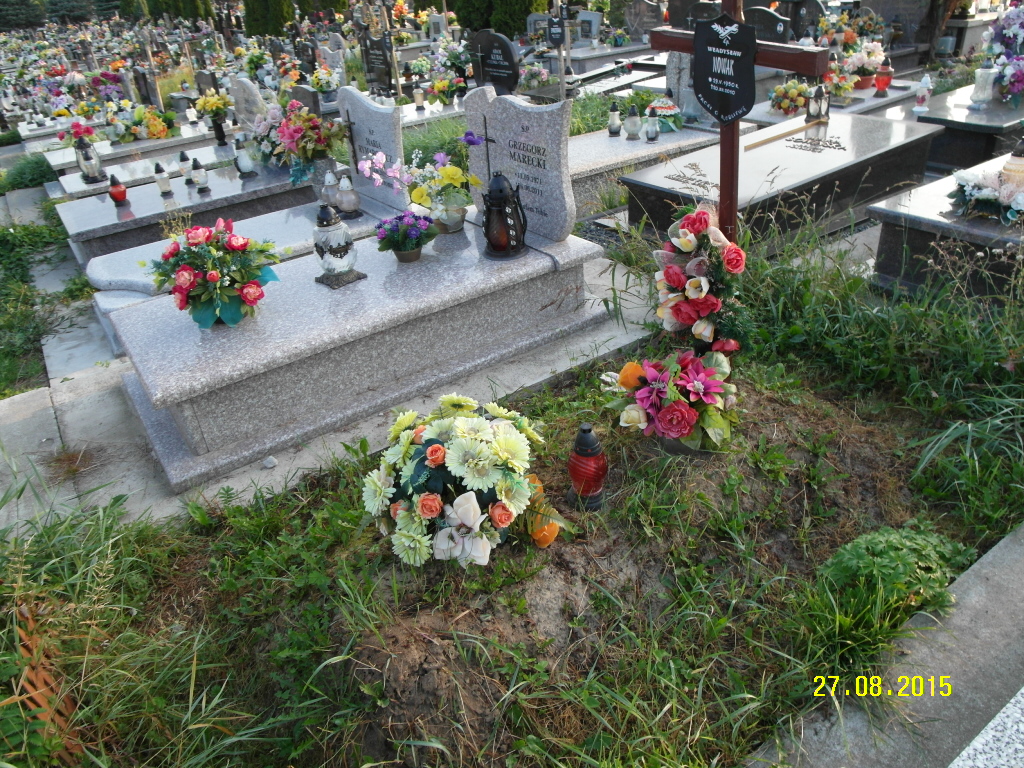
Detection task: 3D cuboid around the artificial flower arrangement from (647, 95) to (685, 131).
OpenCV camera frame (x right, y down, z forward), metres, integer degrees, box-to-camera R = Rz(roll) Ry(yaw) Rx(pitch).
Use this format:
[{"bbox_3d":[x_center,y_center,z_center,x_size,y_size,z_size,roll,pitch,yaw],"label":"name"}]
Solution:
[{"bbox_3d":[1.074,-1.879,4.953,0.252,0.231,0.240,1,30,12],"label":"artificial flower arrangement"}]

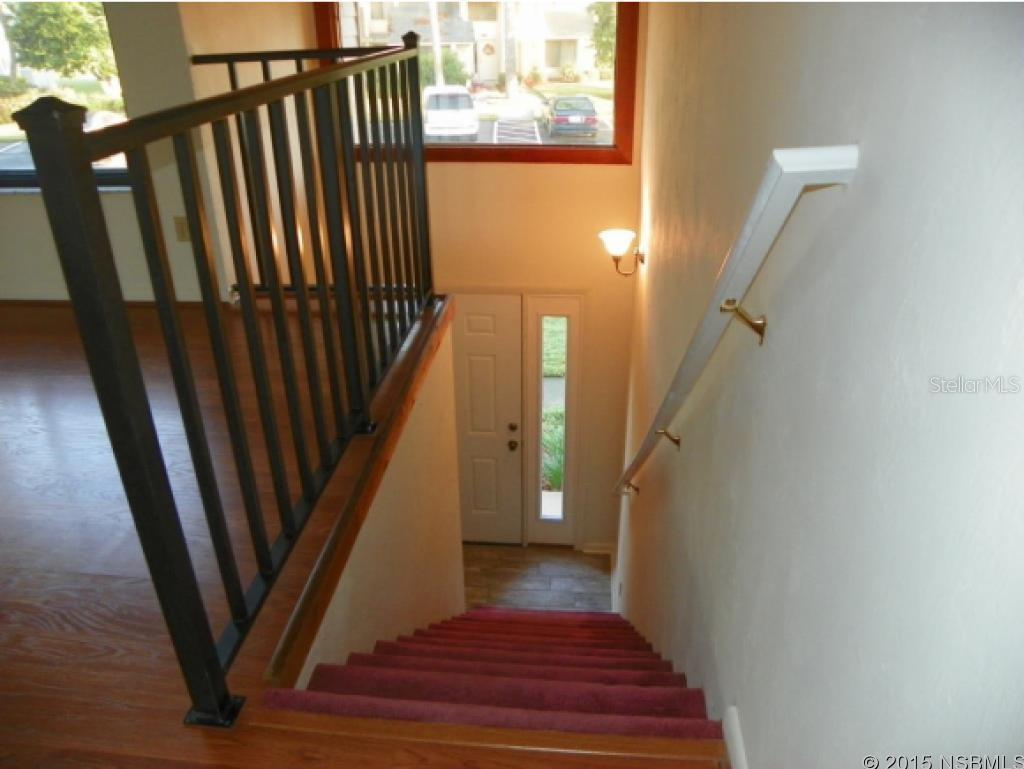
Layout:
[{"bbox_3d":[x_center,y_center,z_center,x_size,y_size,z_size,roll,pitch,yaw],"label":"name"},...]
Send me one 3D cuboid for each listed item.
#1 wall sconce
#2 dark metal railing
[{"bbox_3d":[0.630,-0.768,4.454,0.250,0.244,0.190,2,27,5],"label":"wall sconce"},{"bbox_3d":[-0.931,-0.390,2.231,1.026,1.104,2.334,2,27,5],"label":"dark metal railing"}]

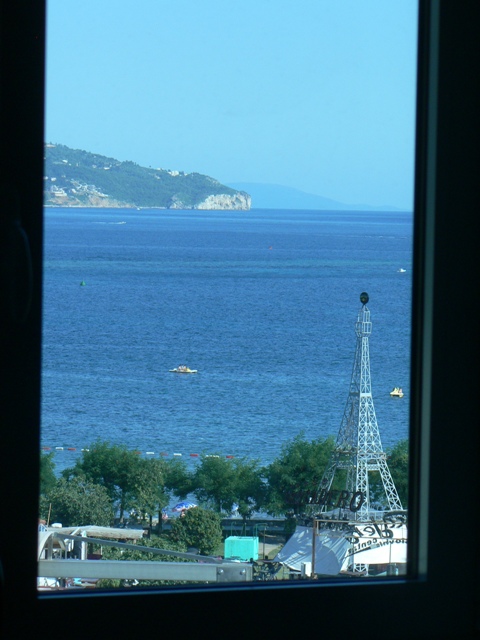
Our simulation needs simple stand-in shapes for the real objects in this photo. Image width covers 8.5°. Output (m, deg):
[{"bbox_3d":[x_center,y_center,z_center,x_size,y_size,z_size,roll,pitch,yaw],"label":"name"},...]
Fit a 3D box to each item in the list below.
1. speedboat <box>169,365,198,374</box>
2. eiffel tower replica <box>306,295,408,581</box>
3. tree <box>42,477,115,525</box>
[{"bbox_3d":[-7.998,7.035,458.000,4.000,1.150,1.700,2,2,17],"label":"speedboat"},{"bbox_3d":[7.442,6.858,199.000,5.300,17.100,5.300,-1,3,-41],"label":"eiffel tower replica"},{"bbox_3d":[-10.862,12.442,213.000,5.100,4.300,4.900,1,2,0],"label":"tree"}]

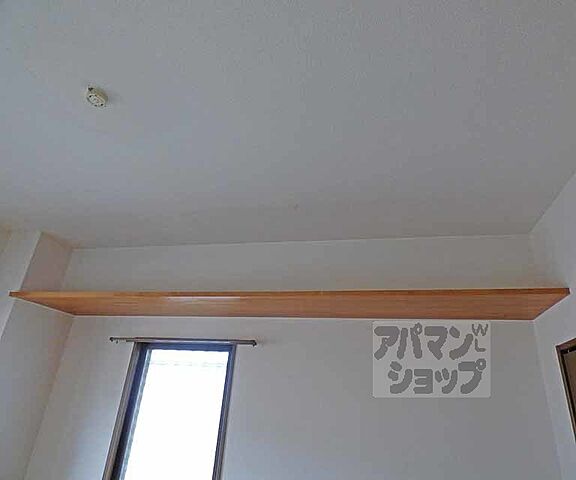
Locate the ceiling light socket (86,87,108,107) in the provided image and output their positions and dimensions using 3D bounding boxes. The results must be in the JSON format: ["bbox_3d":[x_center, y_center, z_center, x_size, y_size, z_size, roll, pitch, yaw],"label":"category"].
[{"bbox_3d":[-0.771,-0.571,1.393,0.081,0.034,0.081,-3,-25,16],"label":"ceiling light socket"}]

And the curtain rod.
[{"bbox_3d":[-0.842,0.788,2.679,1.270,0.034,0.055,-2,-25,14],"label":"curtain rod"}]

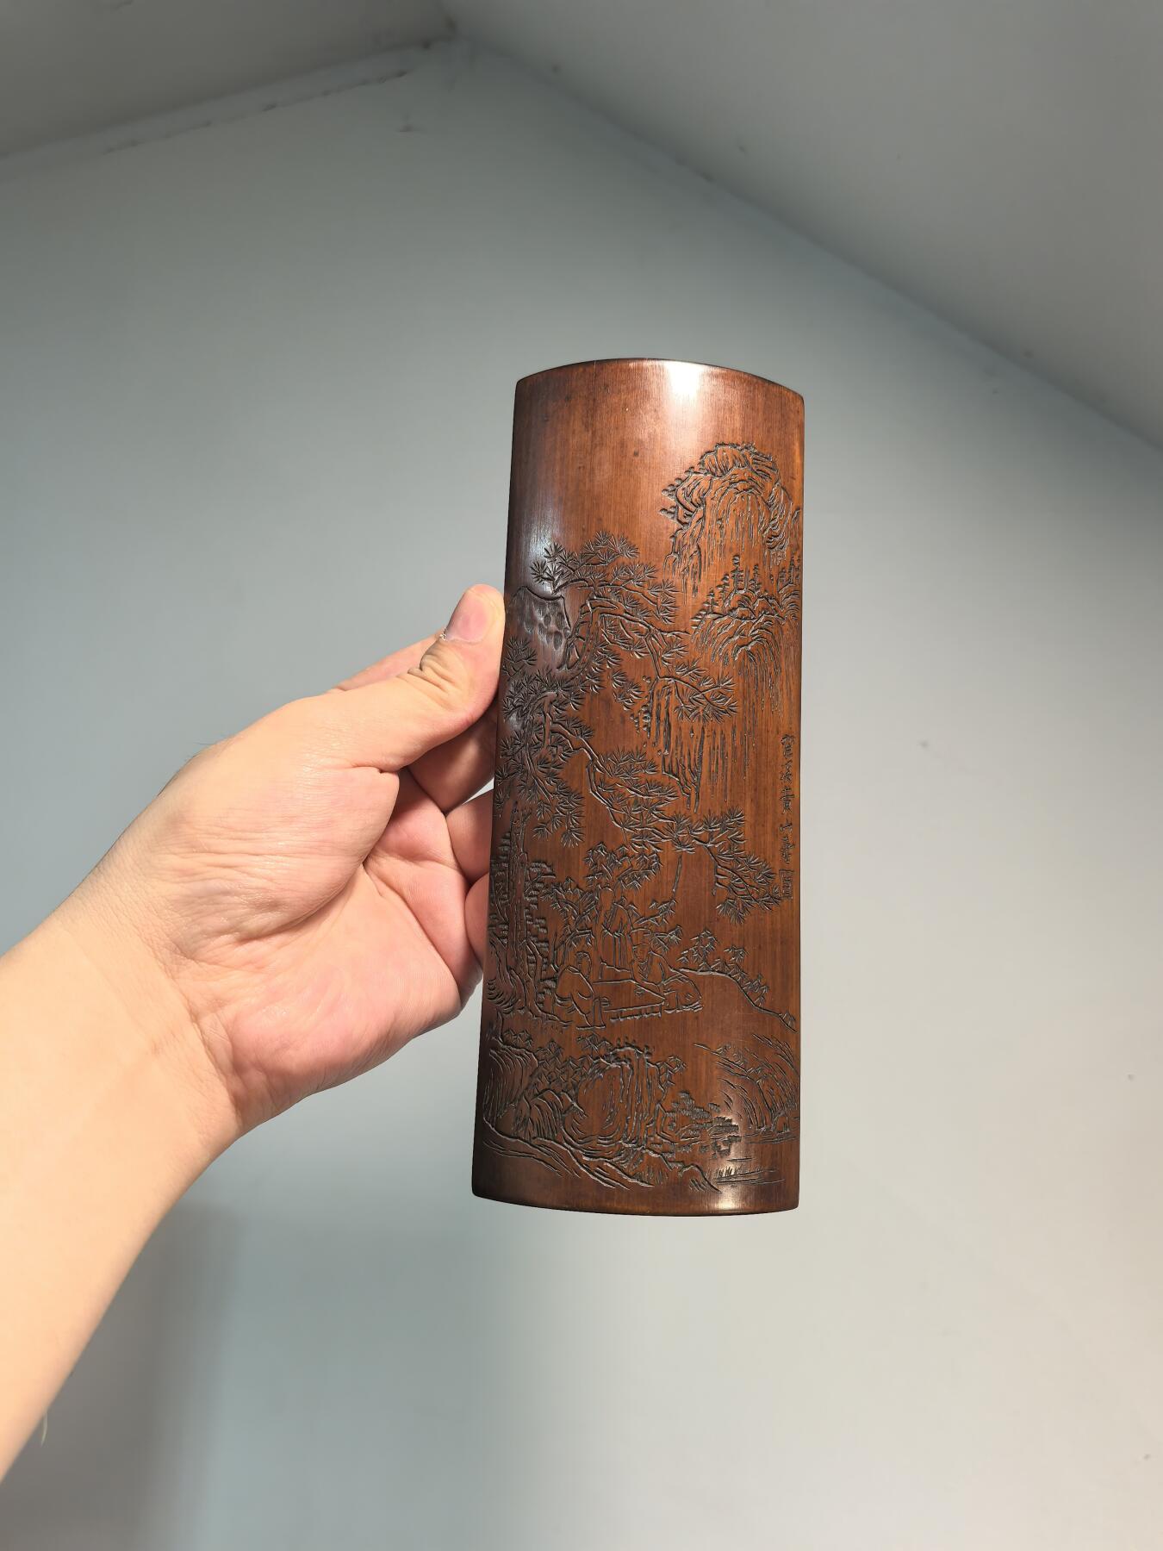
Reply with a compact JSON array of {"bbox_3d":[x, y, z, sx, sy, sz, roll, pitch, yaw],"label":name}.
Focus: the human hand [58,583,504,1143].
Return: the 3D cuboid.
[{"bbox_3d":[-0.051,0.018,0.335,0.165,0.078,0.097,-38,89,-25],"label":"human hand"}]

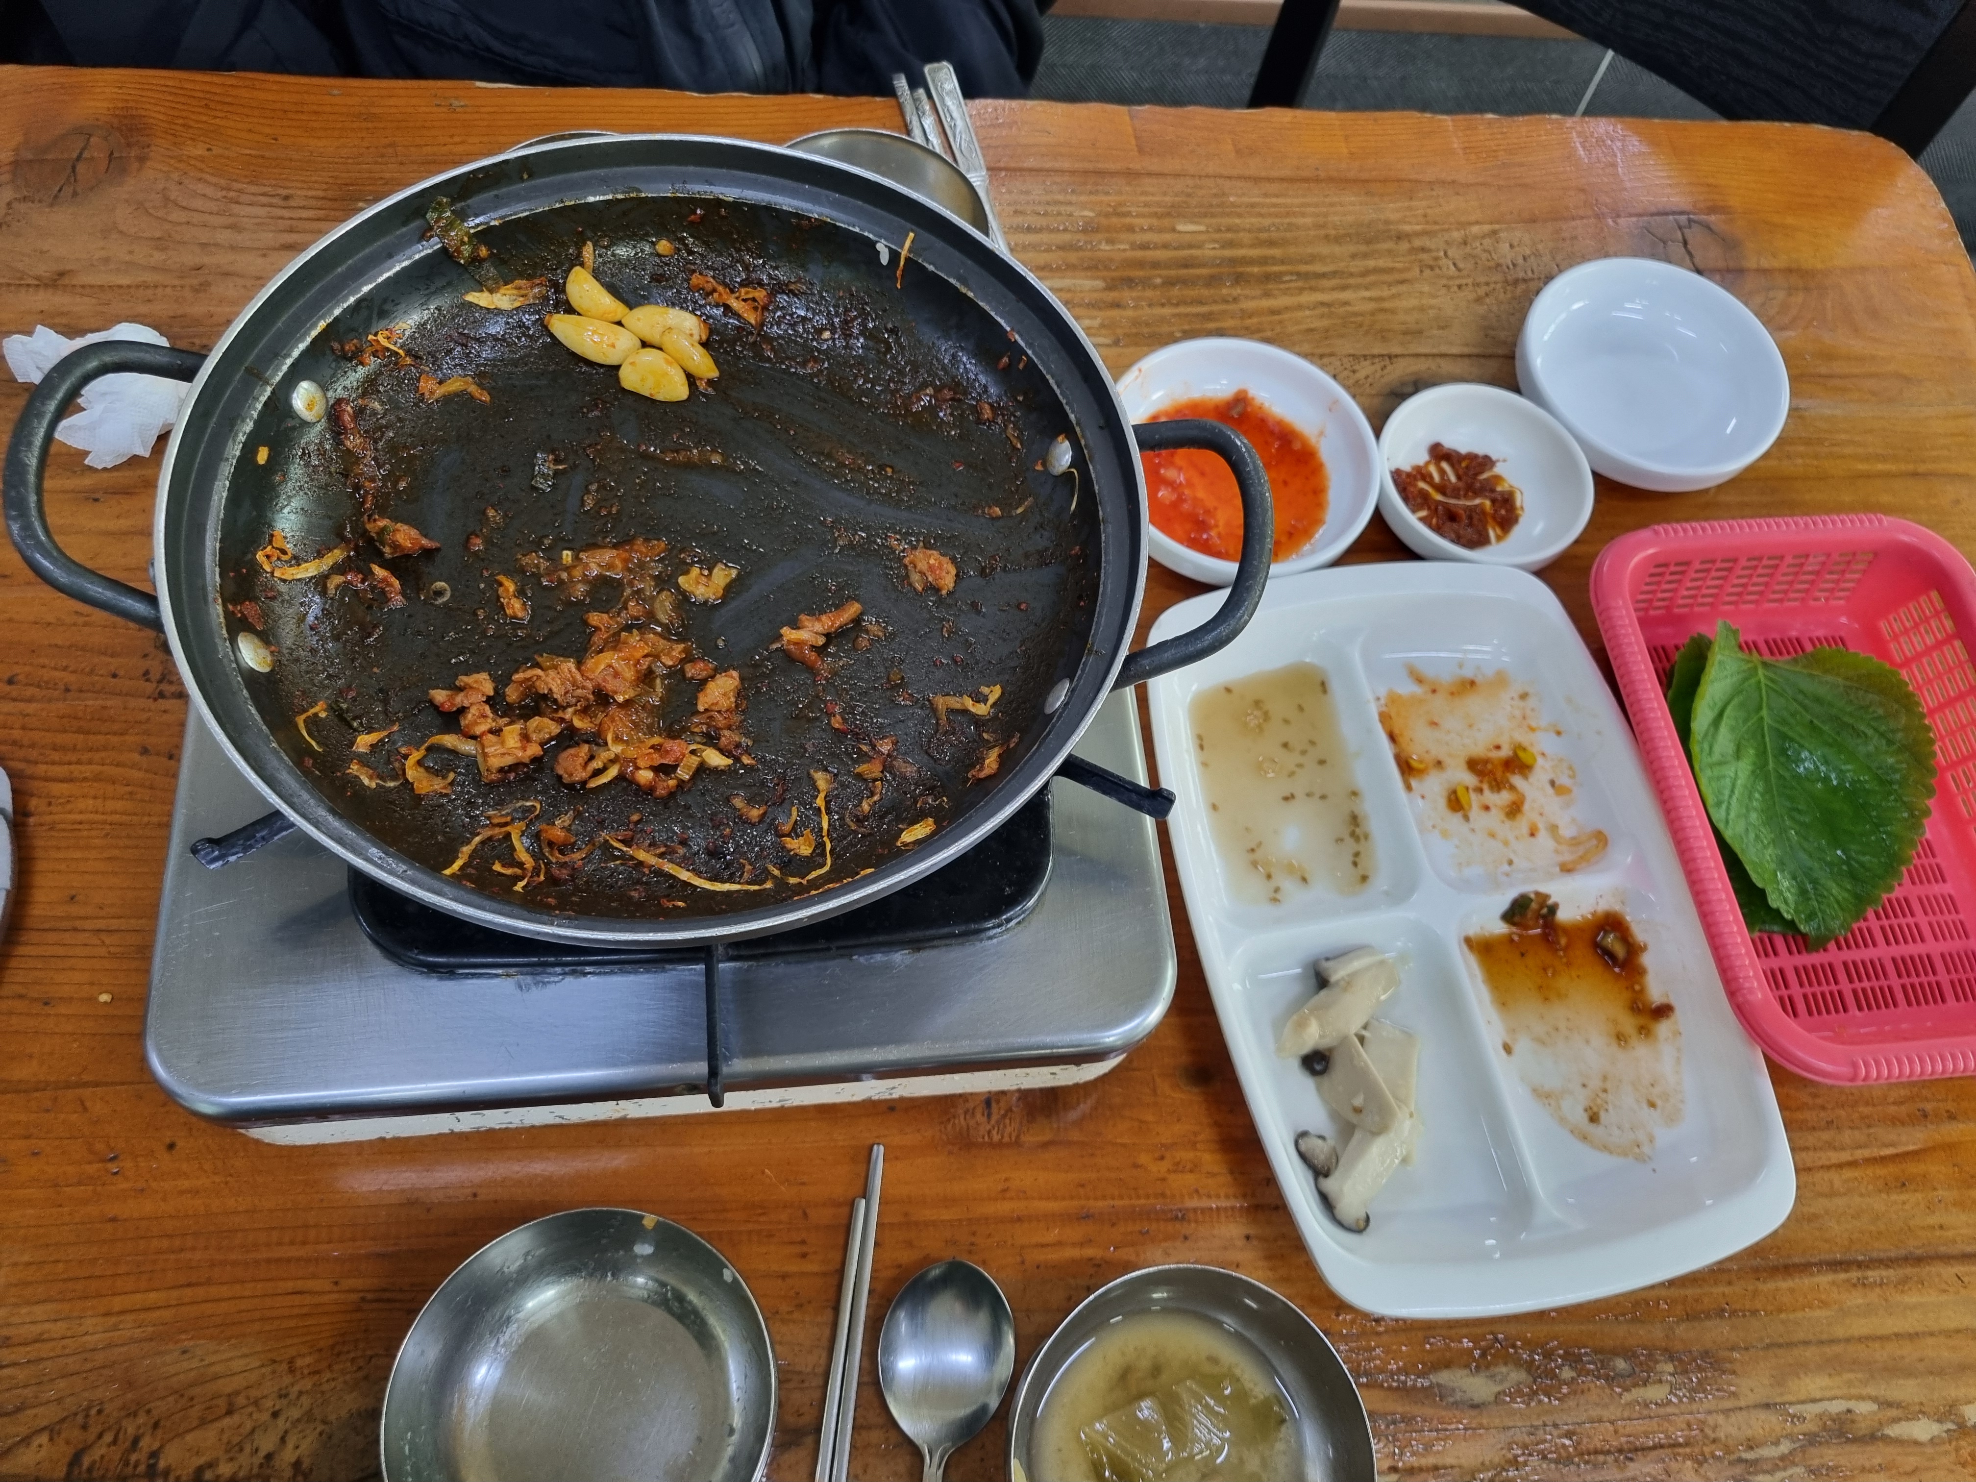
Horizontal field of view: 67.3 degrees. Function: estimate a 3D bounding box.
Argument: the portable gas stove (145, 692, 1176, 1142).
[{"bbox_3d":[-0.102,-0.029,0.505,0.289,0.098,0.305,-2,65,-9],"label":"portable gas stove"}]

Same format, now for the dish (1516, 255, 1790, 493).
[{"bbox_3d":[0.288,-0.157,0.655,0.118,0.032,0.118,3,64,-6],"label":"dish"}]

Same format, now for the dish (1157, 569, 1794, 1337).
[{"bbox_3d":[0.163,0.060,0.537,0.189,0.027,0.272,-8,66,-11],"label":"dish"}]

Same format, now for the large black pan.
[{"bbox_3d":[-0.089,-0.054,0.429,0.338,0.072,0.262,0,64,-7],"label":"large black pan"}]

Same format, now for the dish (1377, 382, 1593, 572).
[{"bbox_3d":[0.204,-0.104,0.621,0.088,0.028,0.088,3,64,-6],"label":"dish"}]

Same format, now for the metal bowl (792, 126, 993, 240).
[{"bbox_3d":[-0.052,-0.203,0.625,0.103,0.046,0.103,-2,65,-9],"label":"metal bowl"}]

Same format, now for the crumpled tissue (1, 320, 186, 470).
[{"bbox_3d":[-0.331,-0.133,0.567,0.100,0.025,0.070,-2,65,-9],"label":"crumpled tissue"}]

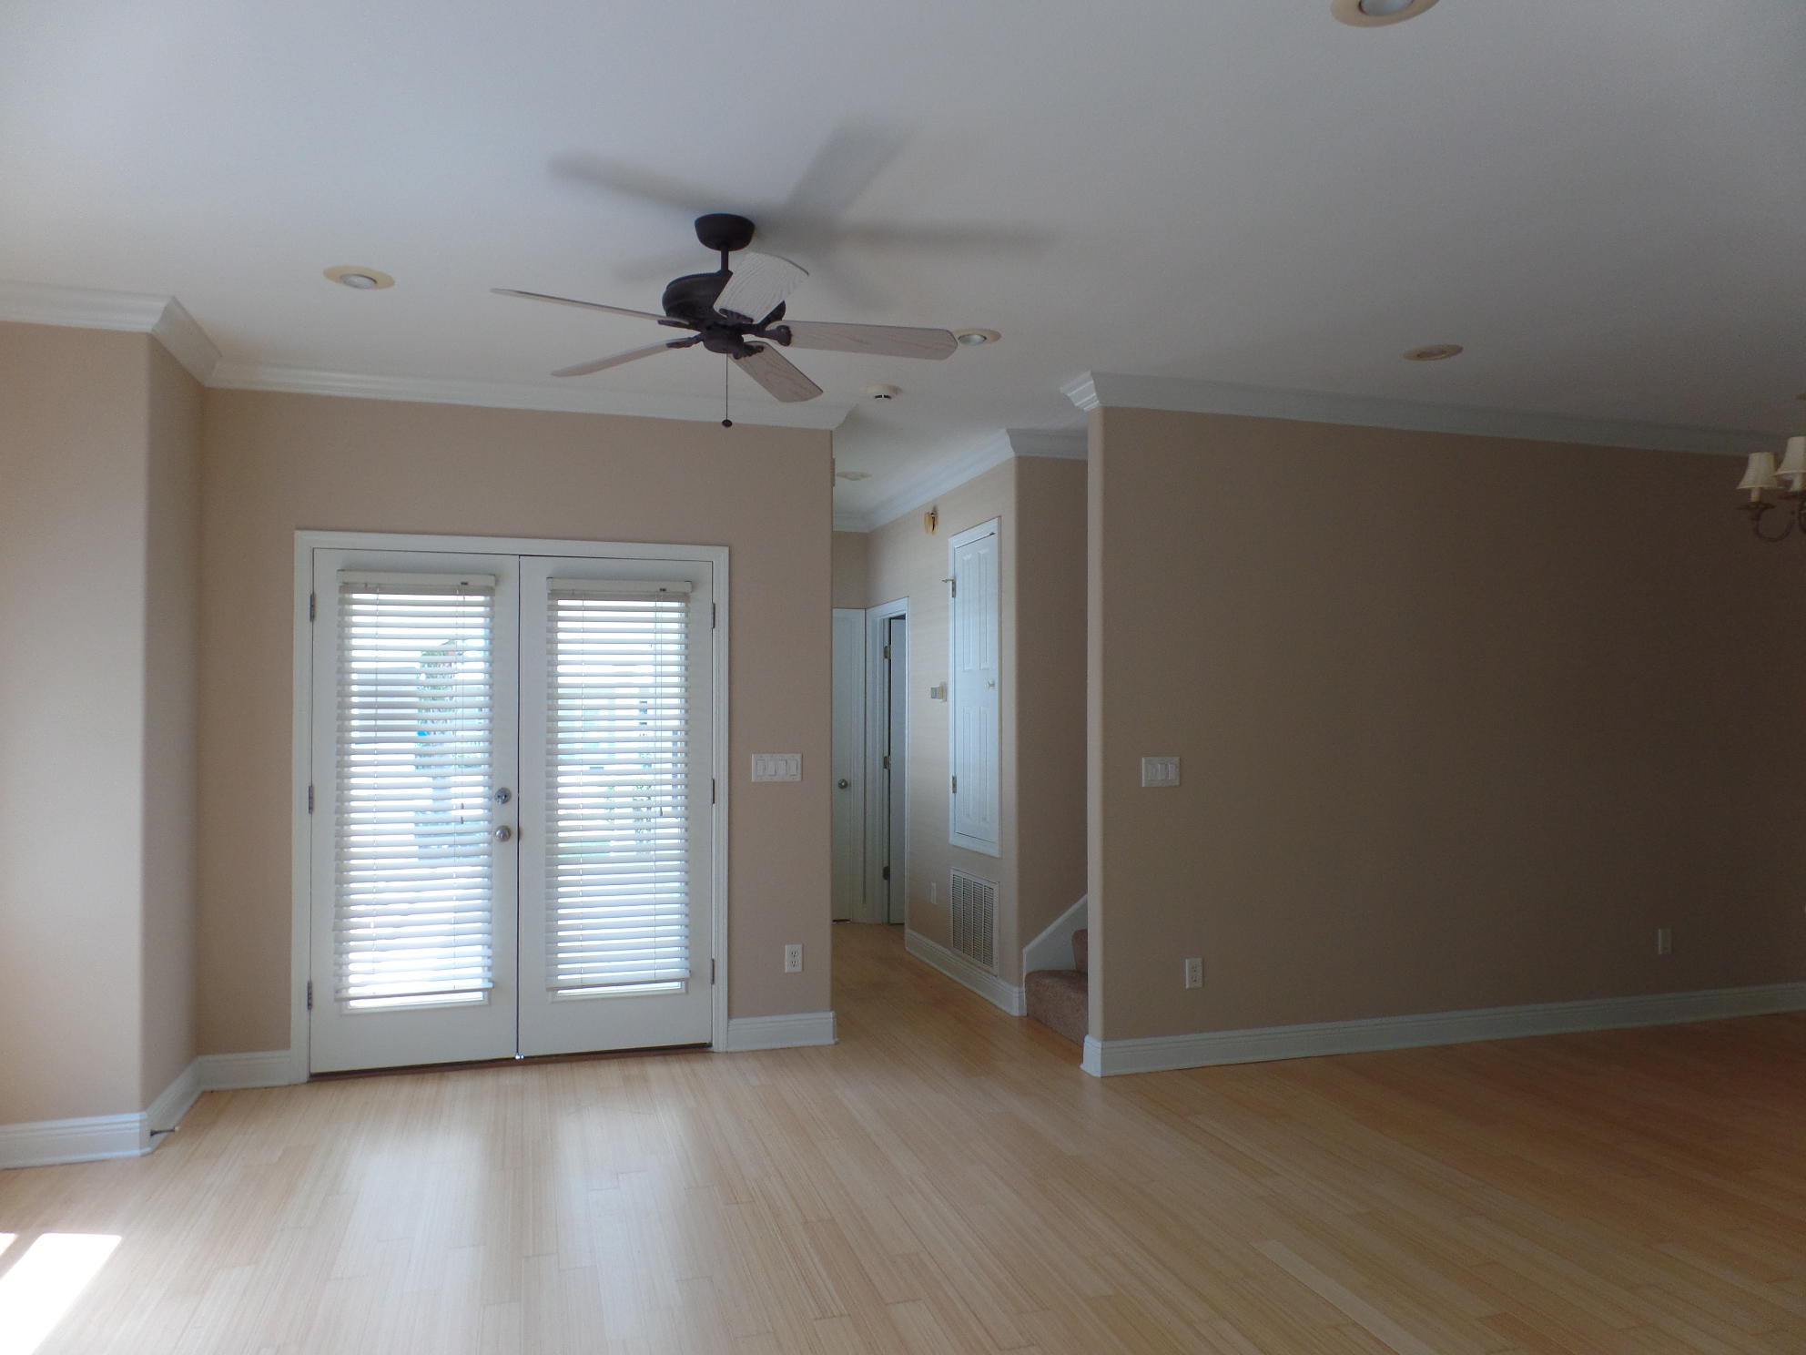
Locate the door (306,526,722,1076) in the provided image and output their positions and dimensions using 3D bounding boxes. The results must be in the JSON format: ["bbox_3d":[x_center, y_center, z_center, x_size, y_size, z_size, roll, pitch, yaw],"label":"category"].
[{"bbox_3d":[-1.552,0.516,4.863,1.568,2.042,0.095,0,-2,-17],"label":"door"}]

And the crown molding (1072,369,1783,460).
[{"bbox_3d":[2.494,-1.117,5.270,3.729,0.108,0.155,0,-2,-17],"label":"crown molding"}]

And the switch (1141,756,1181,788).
[{"bbox_3d":[1.036,0.380,4.824,0.165,0.115,0.017,0,-2,-17],"label":"switch"}]

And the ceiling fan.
[{"bbox_3d":[-0.478,-1.043,3.243,1.260,0.361,1.260,0,-2,-17],"label":"ceiling fan"}]

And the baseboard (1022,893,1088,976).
[{"bbox_3d":[0.728,1.234,5.720,0.337,0.395,0.030,0,-2,-17],"label":"baseboard"}]

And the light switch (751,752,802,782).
[{"bbox_3d":[-0.544,0.389,5.170,0.212,0.116,0.017,0,-2,-17],"label":"light switch"}]

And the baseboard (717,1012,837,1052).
[{"bbox_3d":[-0.527,1.514,5.138,0.498,0.134,0.030,0,-2,-17],"label":"baseboard"}]

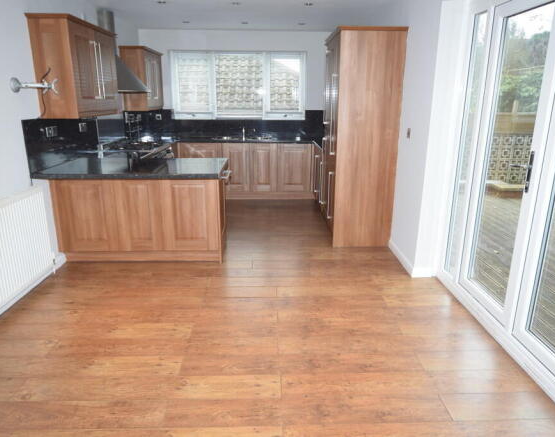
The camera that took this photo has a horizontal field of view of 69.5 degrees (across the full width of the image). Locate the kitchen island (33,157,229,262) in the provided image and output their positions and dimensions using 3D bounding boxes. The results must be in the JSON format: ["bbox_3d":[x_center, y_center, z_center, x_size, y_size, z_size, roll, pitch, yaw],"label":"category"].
[{"bbox_3d":[-1.275,-0.066,3.893,1.540,0.901,0.926,0,17,-1],"label":"kitchen island"}]

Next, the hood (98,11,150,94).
[{"bbox_3d":[-1.847,-1.978,4.791,0.441,0.911,0.812,0,17,-1],"label":"hood"}]

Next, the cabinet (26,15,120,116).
[{"bbox_3d":[-1.879,-1.407,3.845,0.332,0.817,1.049,0,17,-1],"label":"cabinet"}]

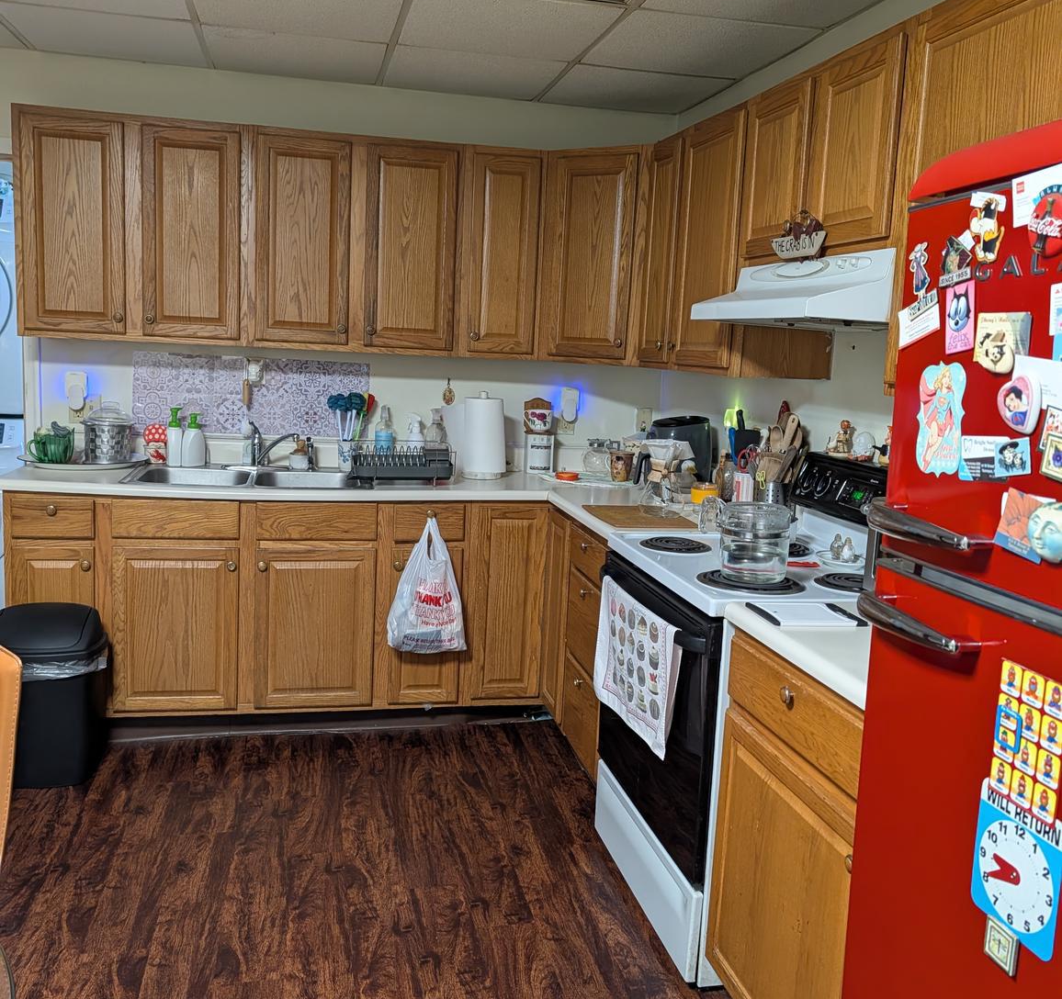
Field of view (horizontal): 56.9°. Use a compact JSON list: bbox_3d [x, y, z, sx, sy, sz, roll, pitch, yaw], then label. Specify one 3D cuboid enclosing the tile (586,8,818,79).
[{"bbox_3d":[0.510,-1.449,3.128,0.593,0.020,0.600,0,10,-13],"label":"tile"}]

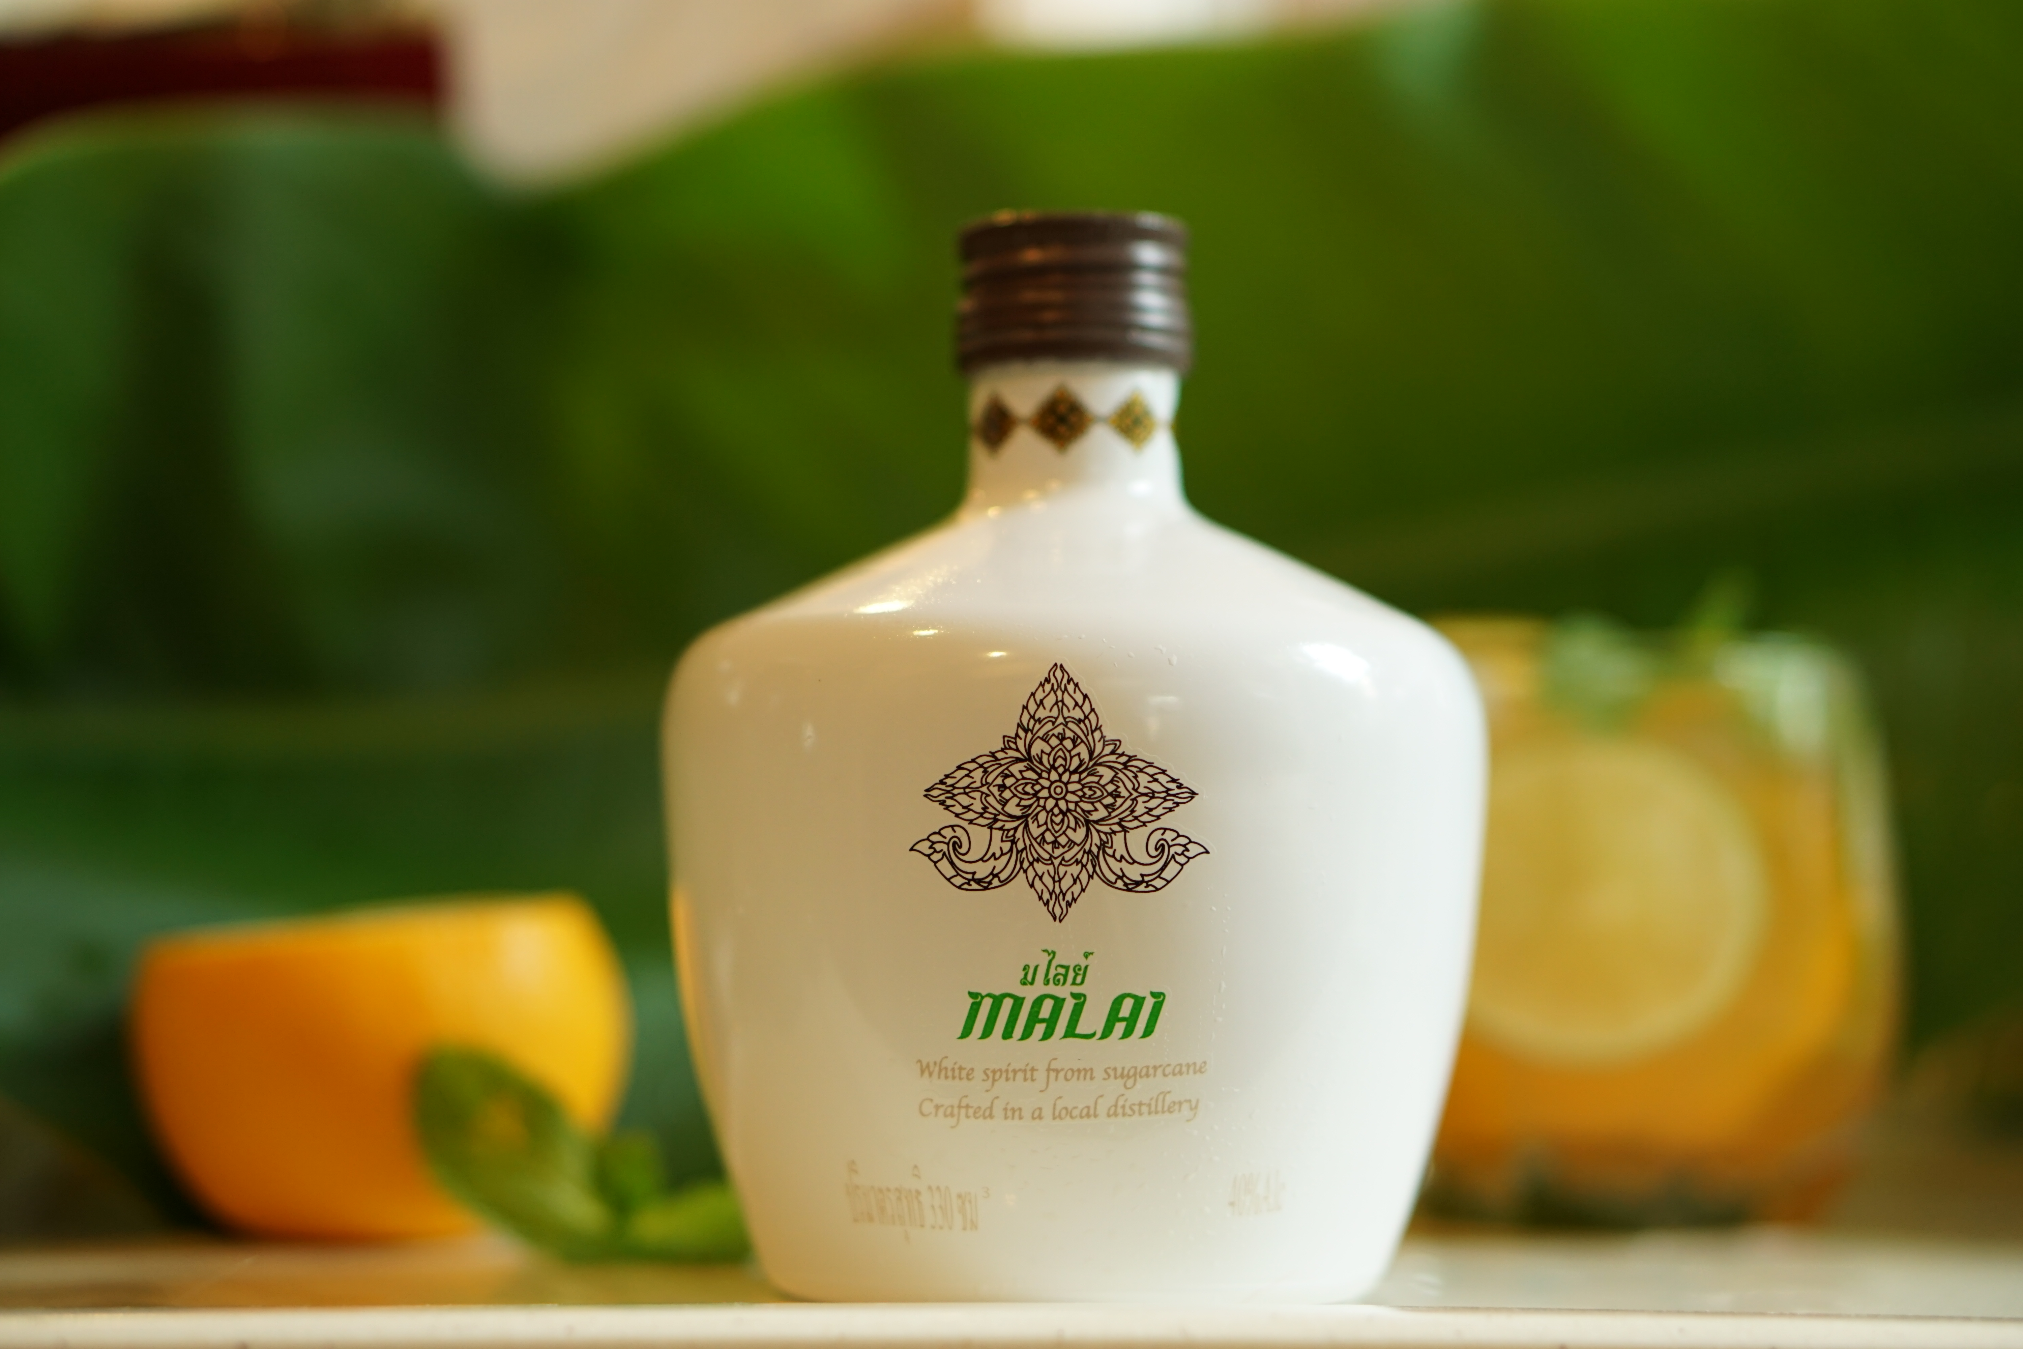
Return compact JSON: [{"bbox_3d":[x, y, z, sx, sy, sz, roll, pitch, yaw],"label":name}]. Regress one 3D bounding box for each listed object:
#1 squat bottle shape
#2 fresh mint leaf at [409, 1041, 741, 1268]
[{"bbox_3d":[0.008,0.010,0.503,0.098,0.126,0.098,0,-5,3],"label":"squat bottle shape"},{"bbox_3d":[-0.056,0.064,0.572,0.051,0.029,0.036,0,-5,0],"label":"fresh mint leaf"}]

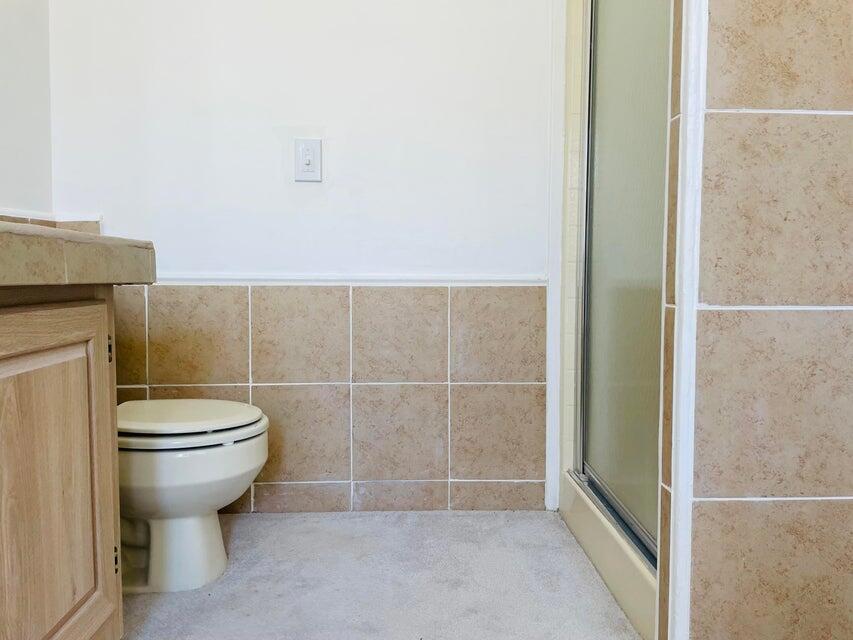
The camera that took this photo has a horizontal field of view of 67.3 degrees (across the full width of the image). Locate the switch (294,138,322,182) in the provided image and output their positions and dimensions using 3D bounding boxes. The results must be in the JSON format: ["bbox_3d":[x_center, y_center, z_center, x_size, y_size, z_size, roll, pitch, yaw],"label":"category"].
[{"bbox_3d":[-0.352,-0.475,1.905,0.077,0.124,0.013,0,4,-3],"label":"switch"}]

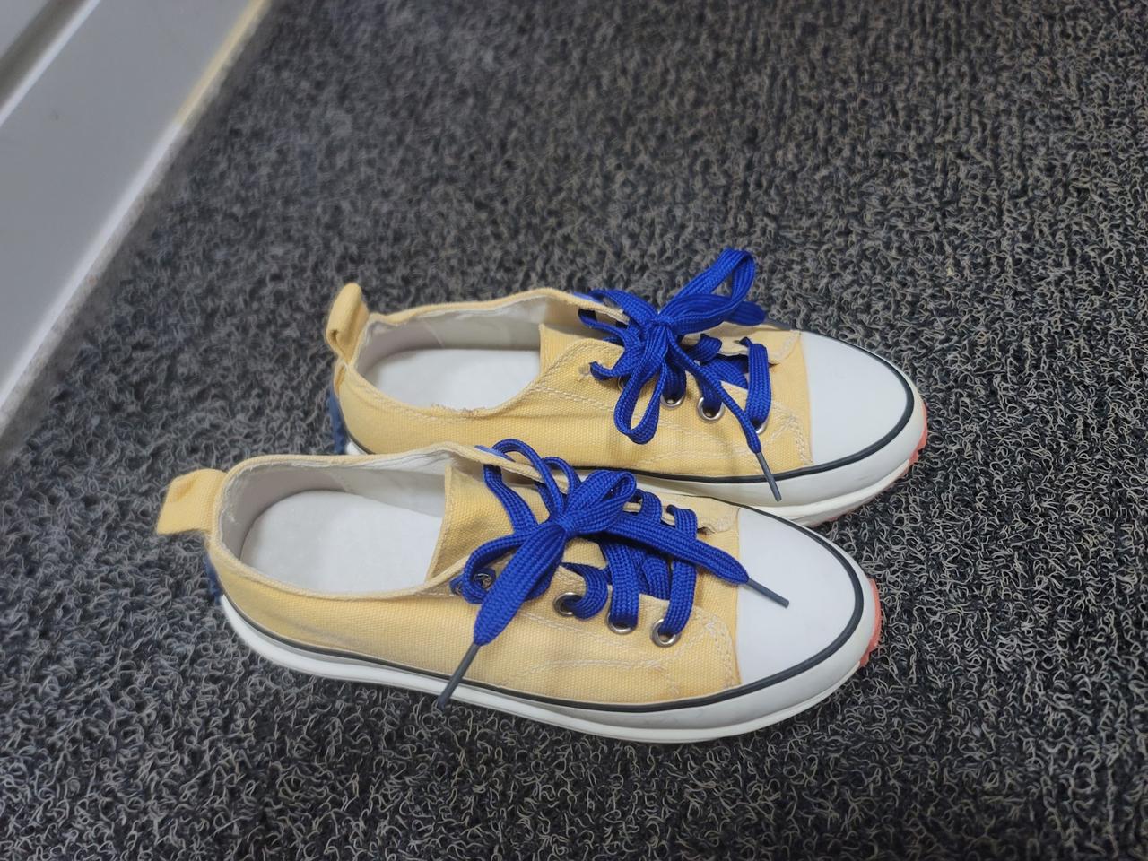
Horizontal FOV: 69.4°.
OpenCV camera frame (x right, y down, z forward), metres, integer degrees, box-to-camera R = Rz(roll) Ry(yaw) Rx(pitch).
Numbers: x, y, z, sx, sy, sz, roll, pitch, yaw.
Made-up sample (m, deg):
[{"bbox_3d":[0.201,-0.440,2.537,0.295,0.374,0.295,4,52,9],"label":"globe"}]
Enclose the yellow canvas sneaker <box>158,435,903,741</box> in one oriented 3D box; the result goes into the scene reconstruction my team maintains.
[{"bbox_3d":[-0.021,0.046,0.299,0.271,0.096,0.094,4,56,5],"label":"yellow canvas sneaker"}]

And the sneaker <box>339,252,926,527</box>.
[{"bbox_3d":[0.019,-0.022,0.344,0.267,0.096,0.094,1,56,3],"label":"sneaker"}]

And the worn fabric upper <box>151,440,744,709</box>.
[{"bbox_3d":[-0.048,0.040,0.296,0.216,0.070,0.084,4,56,5],"label":"worn fabric upper"}]

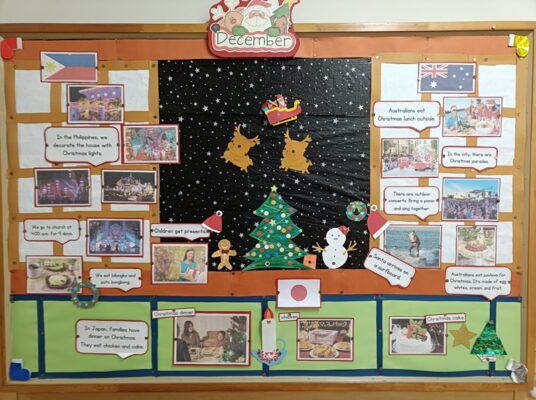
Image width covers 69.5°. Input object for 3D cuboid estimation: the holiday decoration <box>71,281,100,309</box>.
[{"bbox_3d":[-0.656,0.342,1.383,0.098,0.101,0.015,0,2,0],"label":"holiday decoration"}]

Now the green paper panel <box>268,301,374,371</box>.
[{"bbox_3d":[0.192,0.474,1.344,0.376,0.245,0.006,0,2,0],"label":"green paper panel"}]

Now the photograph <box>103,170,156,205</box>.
[{"bbox_3d":[-0.493,-0.046,1.375,0.197,0.118,0.008,1,2,0],"label":"photograph"}]

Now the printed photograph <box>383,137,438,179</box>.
[{"bbox_3d":[0.508,-0.148,1.372,0.202,0.140,0.008,0,2,0],"label":"printed photograph"}]

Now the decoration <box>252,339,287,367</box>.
[{"bbox_3d":[0.005,0.521,1.314,0.116,0.097,0.010,0,2,0],"label":"decoration"}]

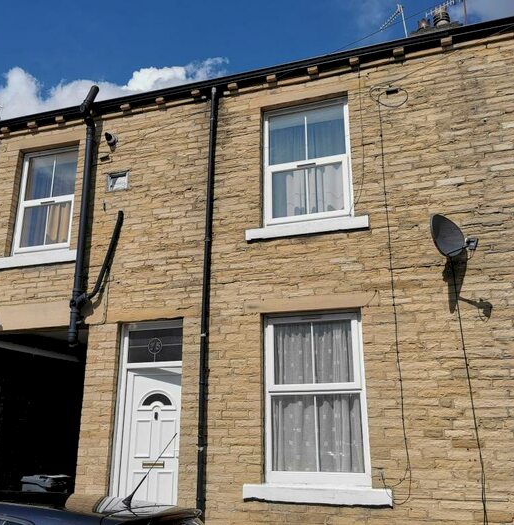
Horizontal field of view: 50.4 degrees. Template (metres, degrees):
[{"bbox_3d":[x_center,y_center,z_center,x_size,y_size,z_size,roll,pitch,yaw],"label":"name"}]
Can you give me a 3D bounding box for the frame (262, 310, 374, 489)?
[{"bbox_3d":[0.667,1.508,6.227,1.180,1.910,0.090,-5,-18,17],"label":"frame"}]

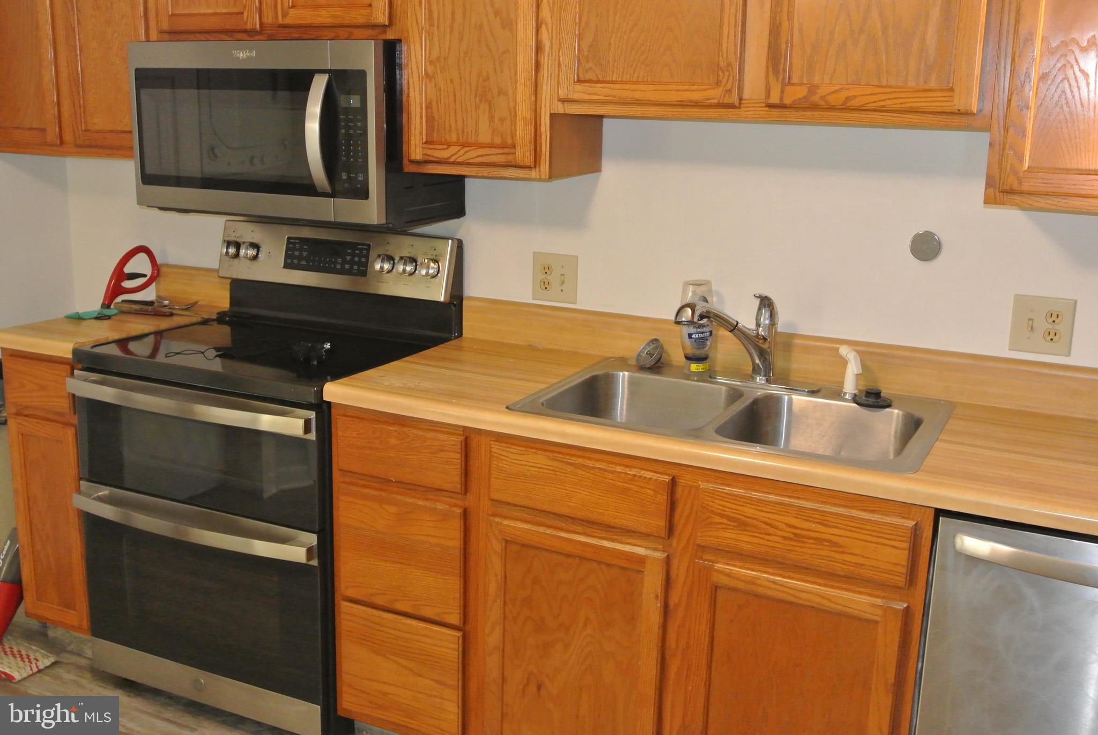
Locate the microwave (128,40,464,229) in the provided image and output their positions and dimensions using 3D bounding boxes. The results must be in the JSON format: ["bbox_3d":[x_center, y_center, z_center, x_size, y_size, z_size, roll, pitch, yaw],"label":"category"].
[{"bbox_3d":[-0.637,-0.607,3.025,0.754,0.417,0.398,8,15,26],"label":"microwave"}]

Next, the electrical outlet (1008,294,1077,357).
[{"bbox_3d":[1.028,-0.087,2.481,0.122,0.120,0.012,8,15,26],"label":"electrical outlet"}]

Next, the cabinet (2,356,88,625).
[{"bbox_3d":[-1.170,0.283,3.393,0.300,0.785,0.605,8,15,26],"label":"cabinet"}]

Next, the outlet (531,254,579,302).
[{"bbox_3d":[0.014,-0.224,2.989,0.122,0.120,0.012,8,15,26],"label":"outlet"}]

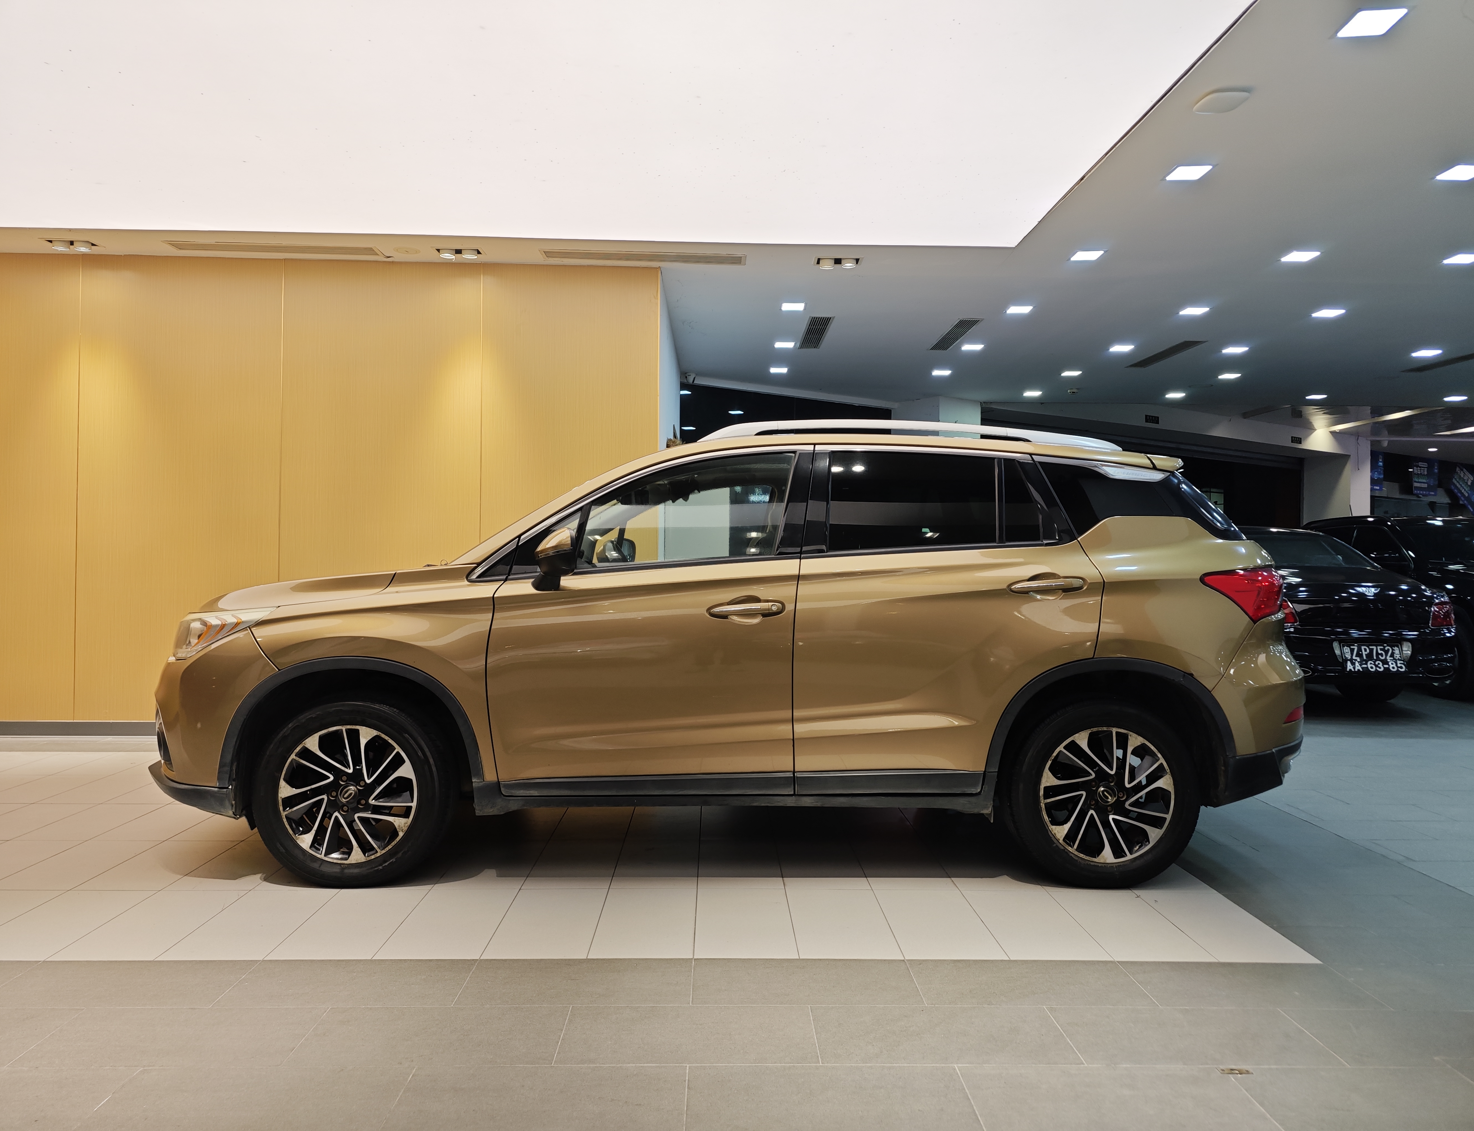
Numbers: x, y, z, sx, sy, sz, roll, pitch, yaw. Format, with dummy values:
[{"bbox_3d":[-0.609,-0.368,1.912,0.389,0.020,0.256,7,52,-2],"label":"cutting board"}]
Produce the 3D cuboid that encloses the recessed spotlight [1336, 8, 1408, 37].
[{"bbox_3d":[2.189,-1.886,3.450,0.170,0.040,0.170,1,0,-1],"label":"recessed spotlight"}]

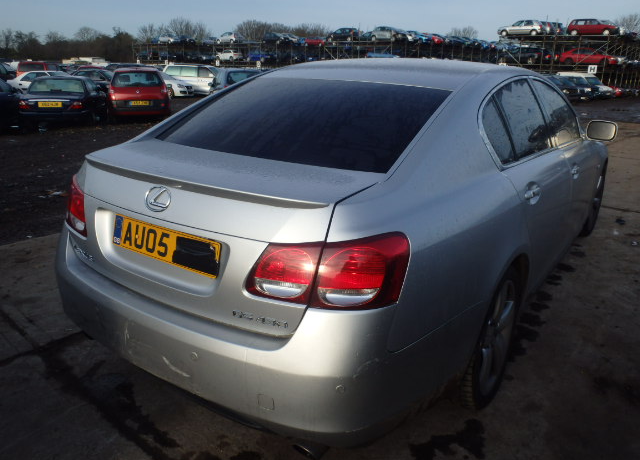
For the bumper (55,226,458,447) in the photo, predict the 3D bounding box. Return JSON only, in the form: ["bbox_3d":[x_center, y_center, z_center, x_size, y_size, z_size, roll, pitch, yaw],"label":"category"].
[{"bbox_3d":[-0.393,0.293,2.021,1.800,0.560,0.710,13,21,32],"label":"bumper"}]

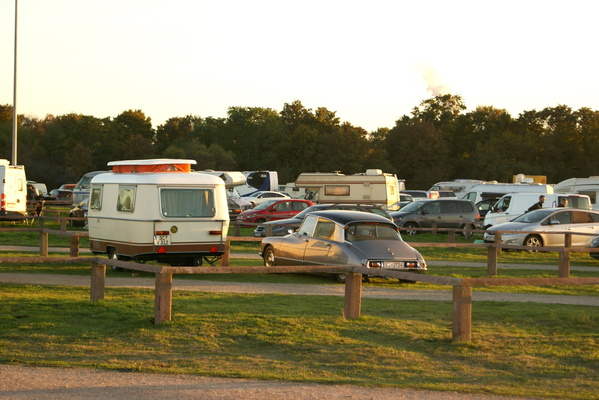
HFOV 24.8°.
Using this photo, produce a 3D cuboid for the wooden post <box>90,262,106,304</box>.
[{"bbox_3d":[-3.348,1.360,22.700,0.200,0.690,0.200,1,0,-10],"label":"wooden post"}]

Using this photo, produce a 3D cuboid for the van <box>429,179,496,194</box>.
[{"bbox_3d":[13.046,-0.062,106.000,6.200,2.750,2.250,1,0,25],"label":"van"}]

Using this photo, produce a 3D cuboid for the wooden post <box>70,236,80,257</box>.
[{"bbox_3d":[-5.920,1.300,36.000,0.160,0.690,0.160,0,0,-38],"label":"wooden post"}]

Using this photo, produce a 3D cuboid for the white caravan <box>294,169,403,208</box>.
[{"bbox_3d":[2.980,-0.280,83.500,5.900,3.100,2.250,0,0,22],"label":"white caravan"}]

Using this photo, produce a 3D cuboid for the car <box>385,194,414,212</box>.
[{"bbox_3d":[5.886,0.721,78.000,4.400,1.500,1.780,1,0,5],"label":"car"}]

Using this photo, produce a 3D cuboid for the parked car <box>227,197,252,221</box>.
[{"bbox_3d":[-3.918,0.860,77.500,1.700,1.440,4.300,0,0,3],"label":"parked car"}]

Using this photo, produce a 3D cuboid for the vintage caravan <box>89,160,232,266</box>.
[{"bbox_3d":[-3.480,0.365,32.700,2.020,2.620,4.300,0,0,-28],"label":"vintage caravan"}]

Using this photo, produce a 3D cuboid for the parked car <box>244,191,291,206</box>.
[{"bbox_3d":[-2.656,0.100,98.000,4.500,1.450,1.800,1,0,-28],"label":"parked car"}]

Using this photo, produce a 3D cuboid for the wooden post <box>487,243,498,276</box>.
[{"bbox_3d":[4.410,1.370,31.200,0.170,0.740,0.170,0,0,-38],"label":"wooden post"}]

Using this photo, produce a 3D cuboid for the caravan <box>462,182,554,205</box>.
[{"bbox_3d":[13.280,0.298,88.000,5.950,2.620,2.080,1,0,27],"label":"caravan"}]

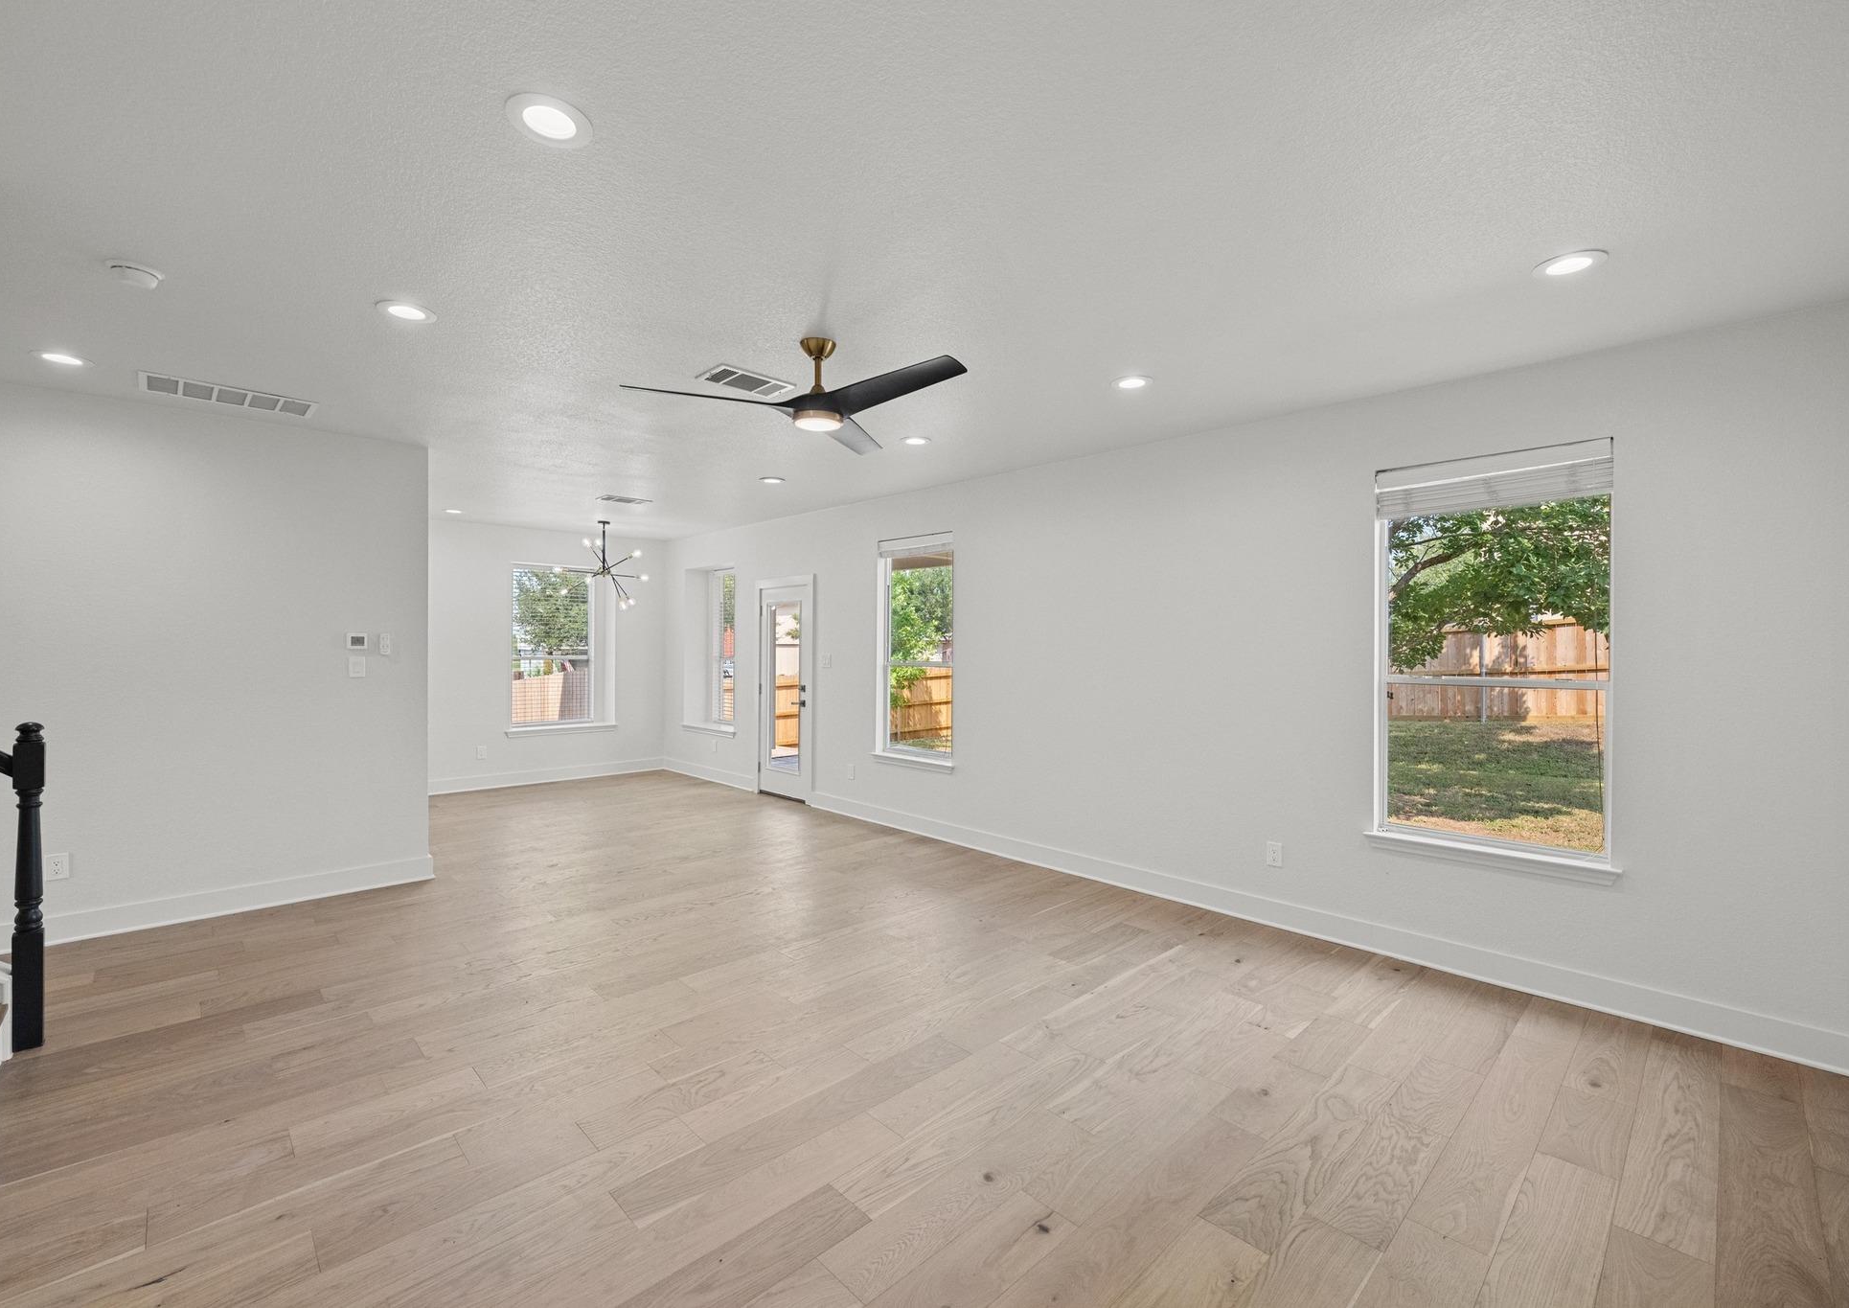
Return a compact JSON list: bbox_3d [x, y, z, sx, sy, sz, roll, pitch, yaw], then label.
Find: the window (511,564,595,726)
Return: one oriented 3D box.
[{"bbox_3d":[-4.211,-0.078,8.707,0.890,1.800,0.100,0,1,-44],"label":"window"}]

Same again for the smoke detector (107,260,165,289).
[{"bbox_3d":[-2.688,-1.285,2.602,0.142,0.042,0.142,0,1,-44],"label":"smoke detector"}]

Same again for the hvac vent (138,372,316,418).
[{"bbox_3d":[-3.561,-1.312,3.921,0.667,0.018,0.370,0,1,-44],"label":"hvac vent"}]

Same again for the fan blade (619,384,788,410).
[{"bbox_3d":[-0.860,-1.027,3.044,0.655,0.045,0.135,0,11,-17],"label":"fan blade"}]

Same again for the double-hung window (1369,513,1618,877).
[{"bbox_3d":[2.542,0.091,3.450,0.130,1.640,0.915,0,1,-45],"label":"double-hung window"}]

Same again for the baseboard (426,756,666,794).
[{"bbox_3d":[-4.007,1.324,8.337,2.443,0.133,0.020,0,1,-44],"label":"baseboard"}]

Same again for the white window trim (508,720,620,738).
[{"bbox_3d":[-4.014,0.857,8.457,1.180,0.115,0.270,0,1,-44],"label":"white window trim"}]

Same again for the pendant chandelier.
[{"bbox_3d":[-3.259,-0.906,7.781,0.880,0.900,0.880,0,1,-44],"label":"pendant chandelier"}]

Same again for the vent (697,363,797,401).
[{"bbox_3d":[-0.851,-1.294,3.663,0.399,0.018,0.268,0,1,-44],"label":"vent"}]

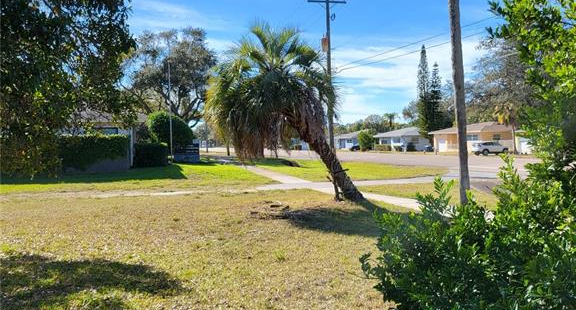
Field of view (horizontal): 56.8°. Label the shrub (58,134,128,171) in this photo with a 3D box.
[{"bbox_3d":[-12.210,-0.126,33.600,4.600,2.400,1.000,-1,1,-17],"label":"shrub"}]

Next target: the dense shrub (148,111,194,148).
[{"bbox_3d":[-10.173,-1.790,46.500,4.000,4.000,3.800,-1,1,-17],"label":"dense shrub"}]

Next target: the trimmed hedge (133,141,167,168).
[{"bbox_3d":[-10.148,-0.037,39.300,2.600,1.850,1.400,-1,1,-17],"label":"trimmed hedge"}]

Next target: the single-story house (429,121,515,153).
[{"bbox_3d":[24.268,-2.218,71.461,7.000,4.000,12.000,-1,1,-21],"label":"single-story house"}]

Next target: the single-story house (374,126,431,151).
[{"bbox_3d":[19.768,-2.561,92.961,7.000,4.000,11.000,-1,1,-21],"label":"single-story house"}]

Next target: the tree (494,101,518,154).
[{"bbox_3d":[25.615,-3.167,62.000,3.100,6.100,3.000,-1,1,-17],"label":"tree"}]

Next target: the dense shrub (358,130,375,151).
[{"bbox_3d":[13.784,-2.546,93.500,2.850,3.900,2.800,-1,1,0],"label":"dense shrub"}]

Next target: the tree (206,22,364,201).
[{"bbox_3d":[-0.123,-1.193,14.600,4.350,4.950,3.600,-1,1,0],"label":"tree"}]

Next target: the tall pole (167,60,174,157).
[{"bbox_3d":[-9.582,-3.635,43.500,0.120,8.500,0.120,-1,1,-17],"label":"tall pole"}]

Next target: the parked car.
[{"bbox_3d":[23.587,-0.864,62.484,4.600,1.660,1.850,-1,1,-17],"label":"parked car"}]

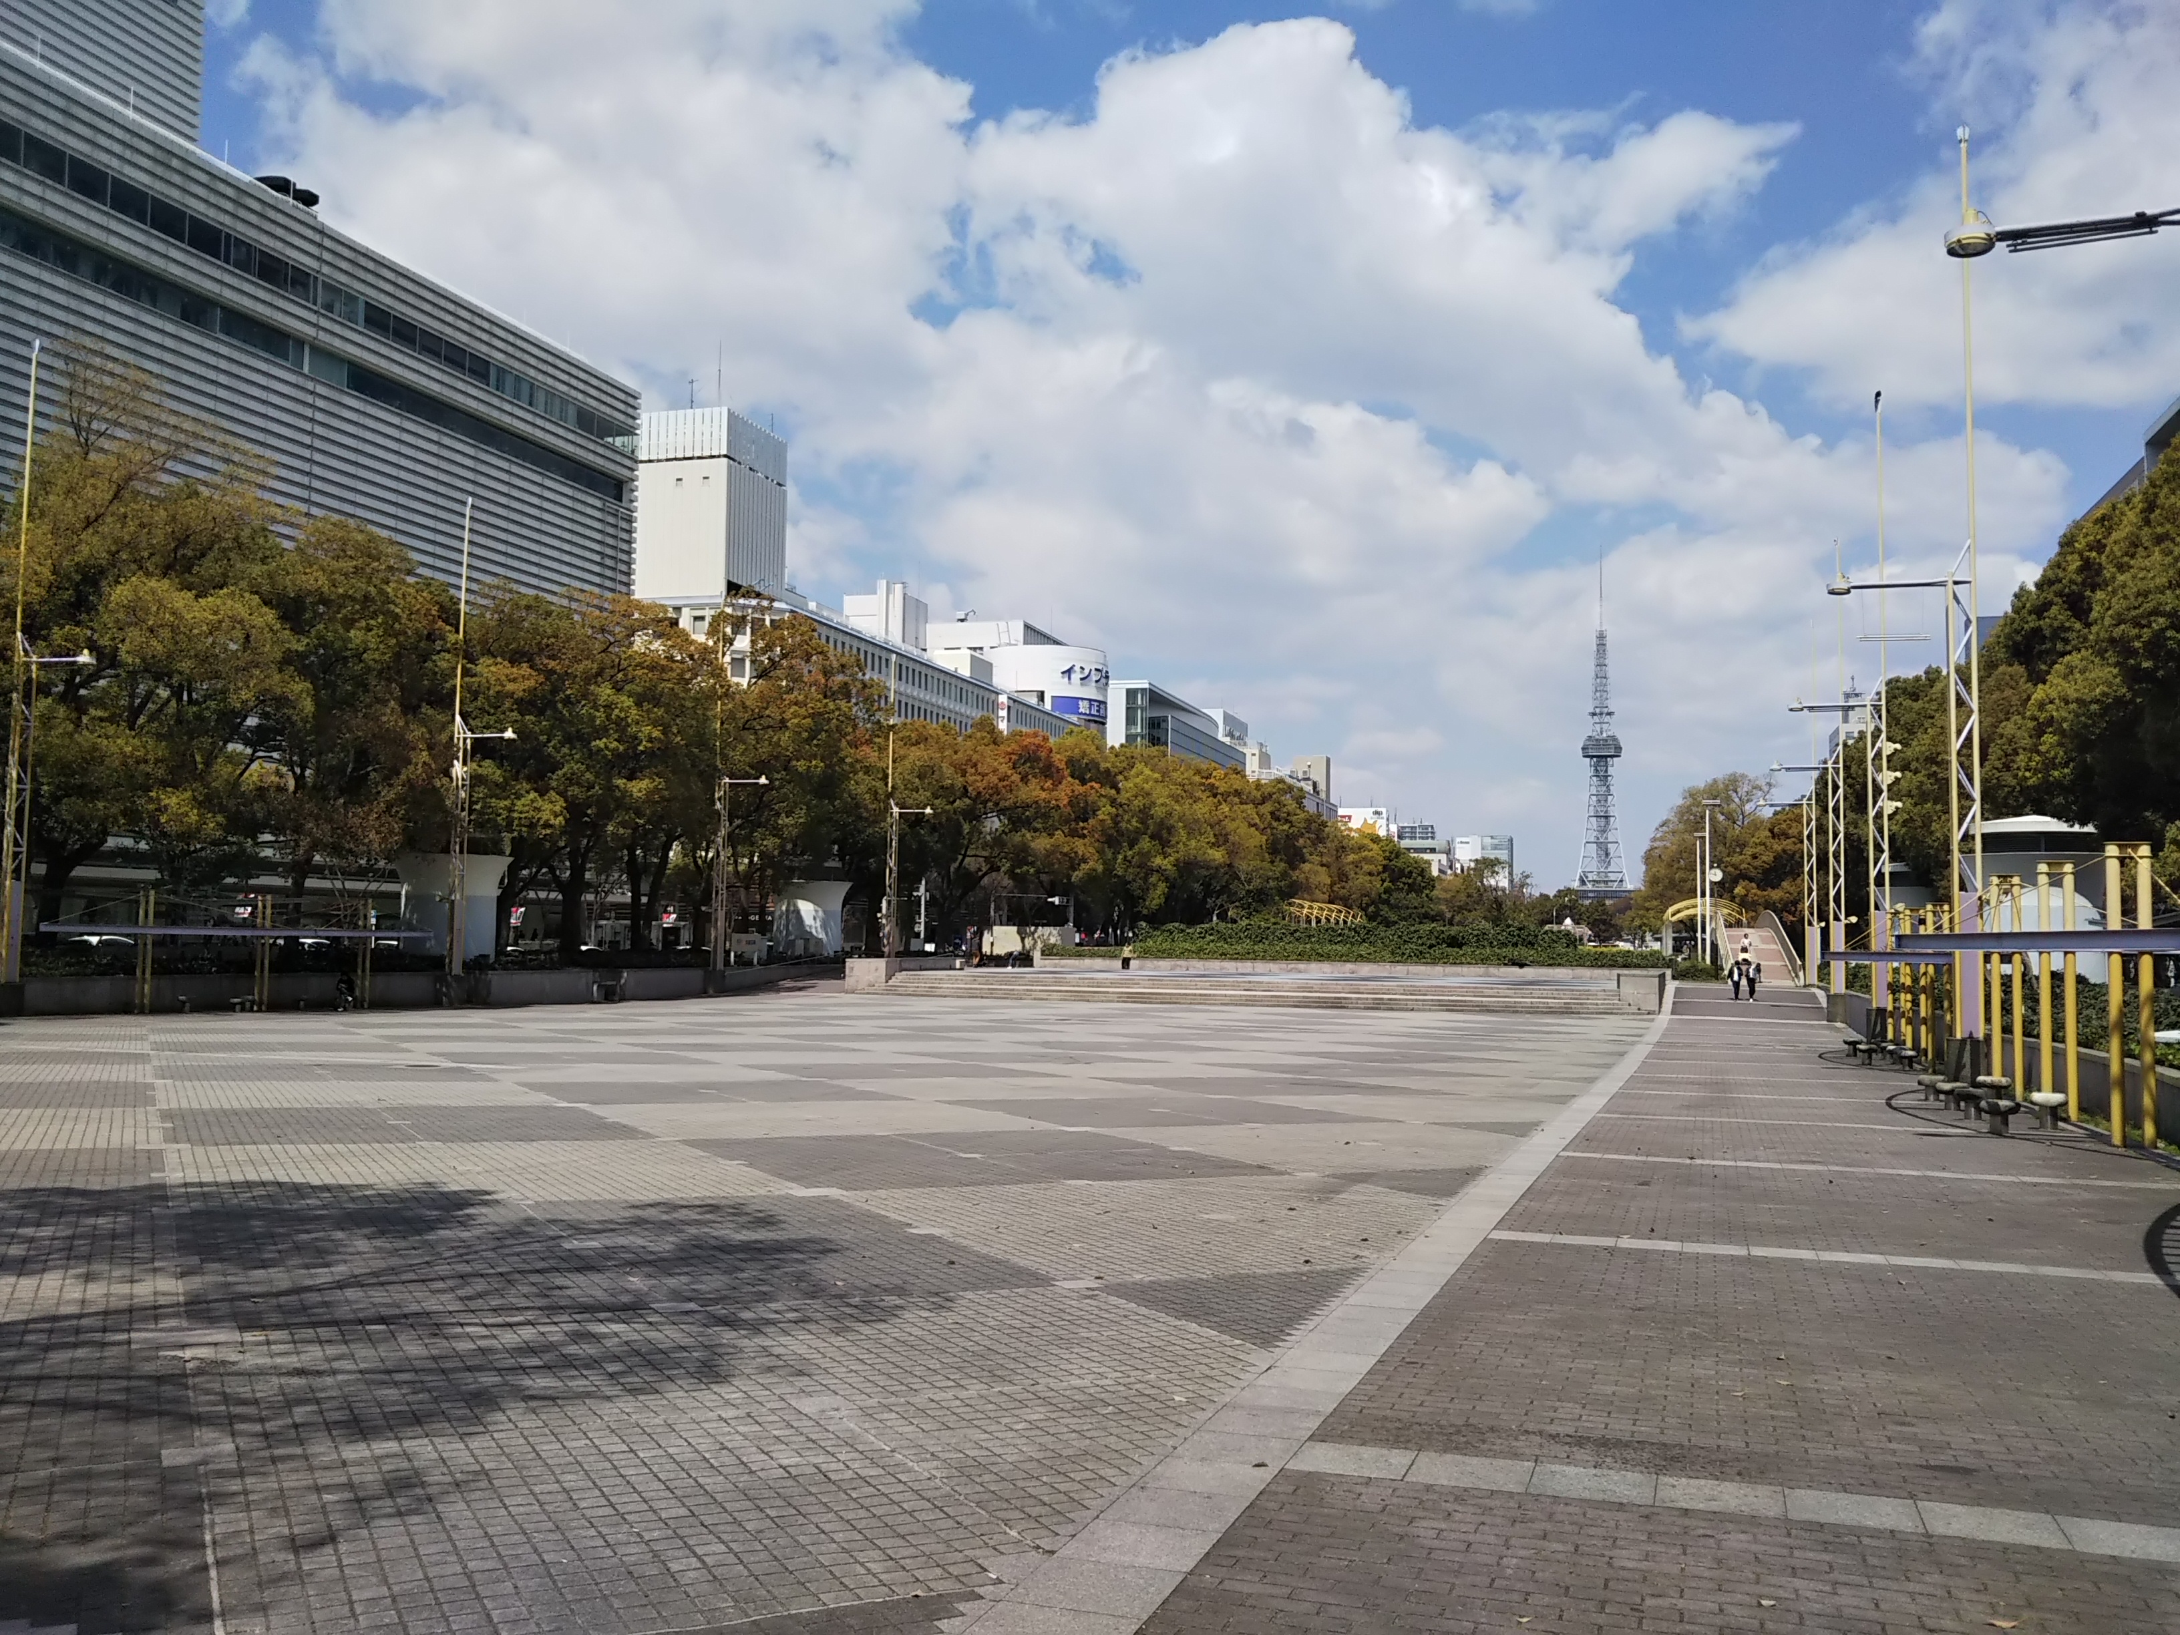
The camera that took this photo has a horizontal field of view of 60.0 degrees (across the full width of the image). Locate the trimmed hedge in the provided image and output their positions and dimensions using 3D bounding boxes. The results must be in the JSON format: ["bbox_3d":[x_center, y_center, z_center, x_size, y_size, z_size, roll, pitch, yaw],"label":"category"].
[{"bbox_3d":[14.133,7.010,104.671,34.500,2.300,3.000,0,-4,18],"label":"trimmed hedge"}]

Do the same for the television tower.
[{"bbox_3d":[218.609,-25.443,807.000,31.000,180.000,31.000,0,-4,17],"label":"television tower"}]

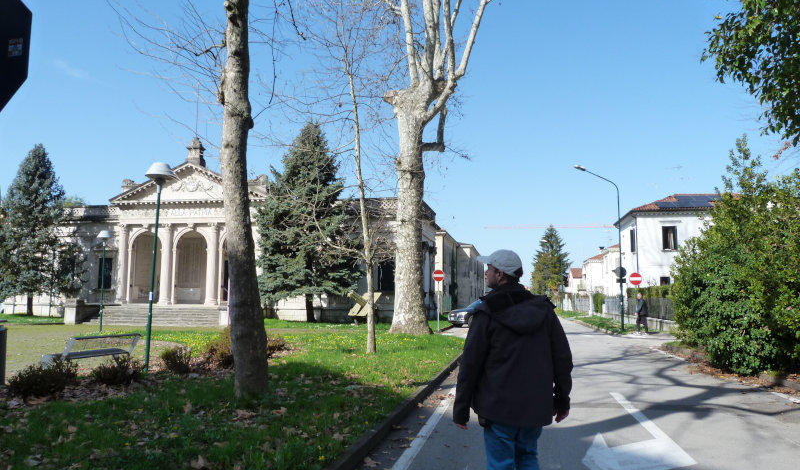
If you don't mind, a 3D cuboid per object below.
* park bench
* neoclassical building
[{"bbox_3d":[-5.794,2.305,10.912,0.700,0.830,1.450,-3,-7,30],"label":"park bench"},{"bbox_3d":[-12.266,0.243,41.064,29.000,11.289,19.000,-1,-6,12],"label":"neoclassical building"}]

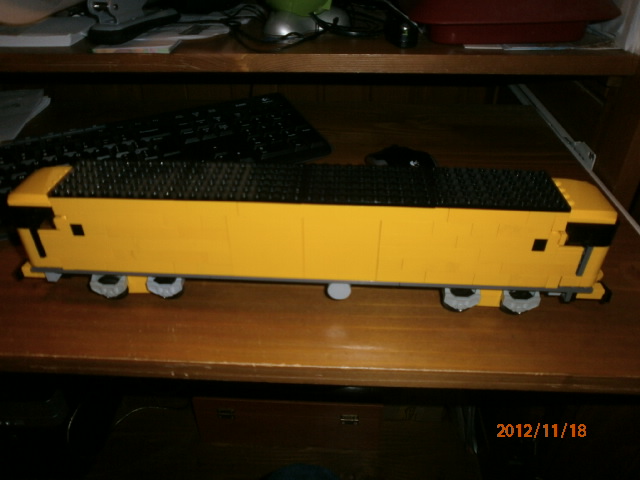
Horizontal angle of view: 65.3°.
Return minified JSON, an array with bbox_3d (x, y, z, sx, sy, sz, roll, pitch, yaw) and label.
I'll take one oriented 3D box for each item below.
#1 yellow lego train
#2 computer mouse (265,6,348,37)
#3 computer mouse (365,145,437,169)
[{"bbox_3d":[-0.008,-0.003,0.348,0.416,0.091,0.051,2,36,3],"label":"yellow lego train"},{"bbox_3d":[-0.013,-0.233,0.508,0.092,0.031,0.058,-8,36,-10],"label":"computer mouse"},{"bbox_3d":[0.082,-0.067,0.484,0.063,0.037,0.100,-8,36,-10],"label":"computer mouse"}]

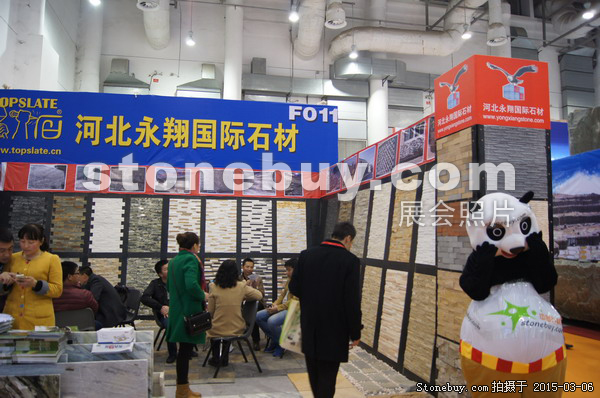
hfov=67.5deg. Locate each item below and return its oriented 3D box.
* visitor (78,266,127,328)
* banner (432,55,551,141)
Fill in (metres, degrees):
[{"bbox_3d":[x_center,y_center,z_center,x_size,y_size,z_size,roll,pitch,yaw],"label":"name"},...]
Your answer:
[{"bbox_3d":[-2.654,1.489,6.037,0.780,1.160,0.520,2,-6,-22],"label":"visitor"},{"bbox_3d":[1.926,-0.965,4.585,0.797,0.655,0.740,2,-5,-13],"label":"banner"}]

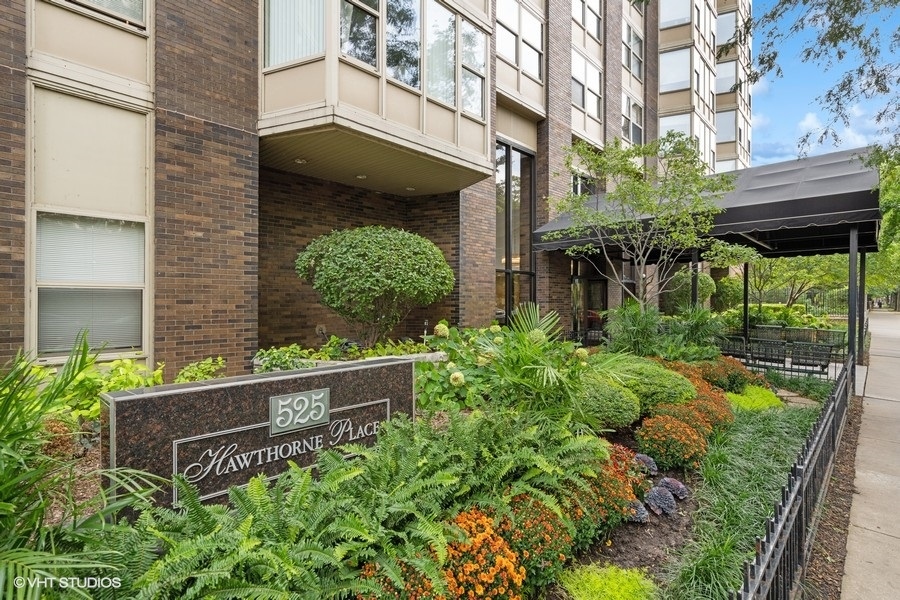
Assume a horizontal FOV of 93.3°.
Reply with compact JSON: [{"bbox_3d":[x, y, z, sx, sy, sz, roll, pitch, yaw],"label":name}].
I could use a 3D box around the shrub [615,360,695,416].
[{"bbox_3d":[2.478,1.071,5.200,1.030,0.660,1.000,0,0,-45],"label":"shrub"}]

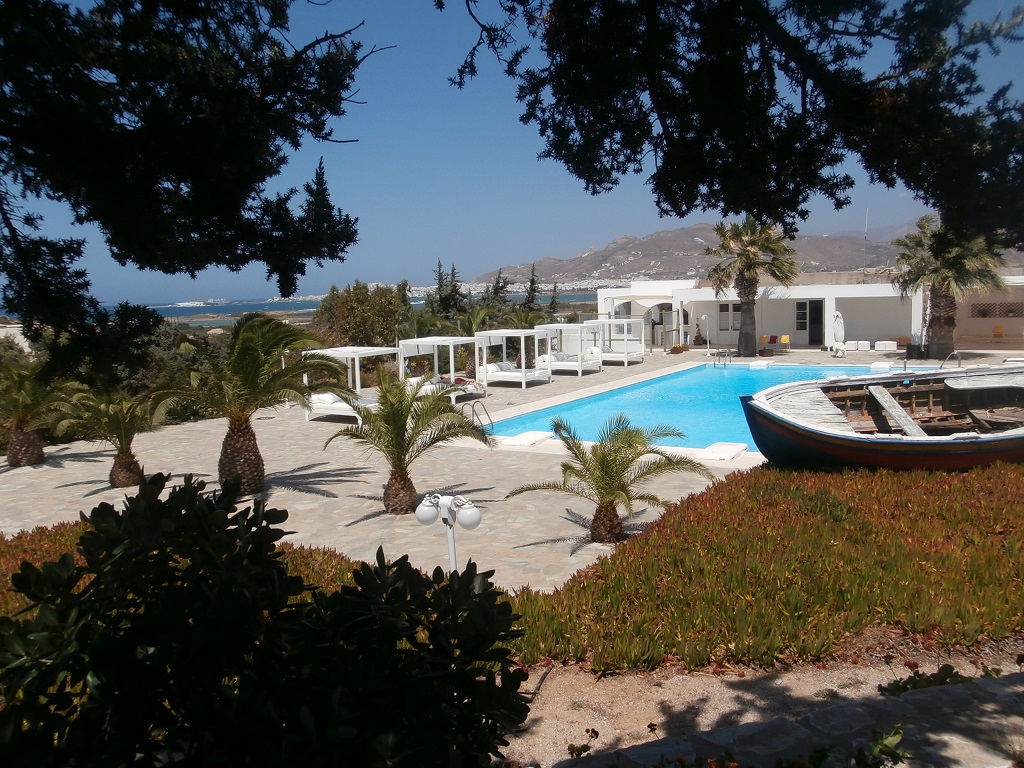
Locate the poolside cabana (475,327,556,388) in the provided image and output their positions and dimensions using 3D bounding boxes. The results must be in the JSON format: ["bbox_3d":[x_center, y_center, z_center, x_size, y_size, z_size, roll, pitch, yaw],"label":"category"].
[{"bbox_3d":[0.055,-0.925,32.677,2.065,1.986,1.803,2,7,33],"label":"poolside cabana"}]

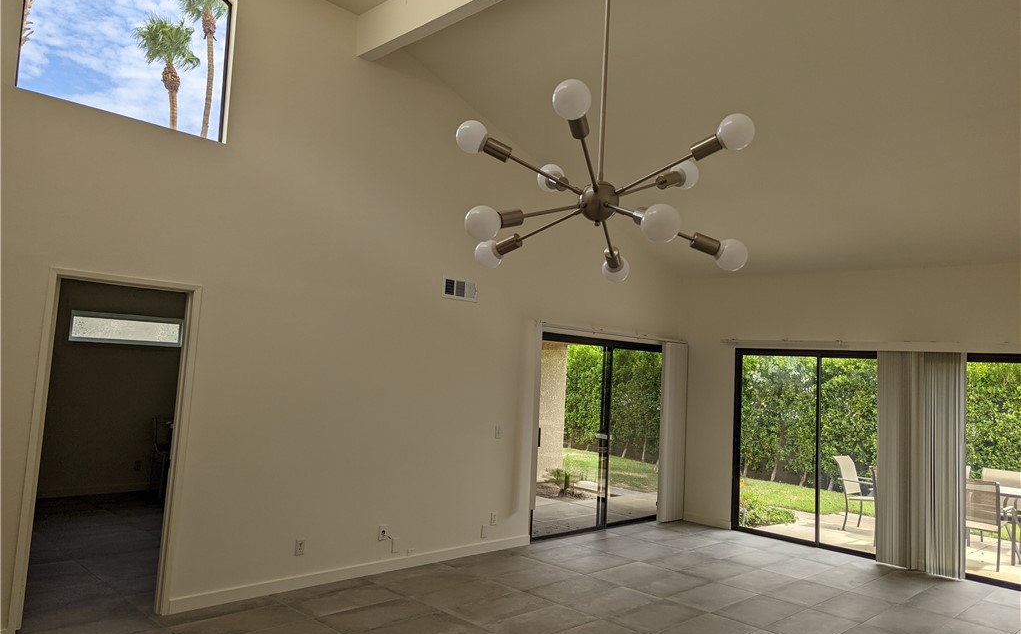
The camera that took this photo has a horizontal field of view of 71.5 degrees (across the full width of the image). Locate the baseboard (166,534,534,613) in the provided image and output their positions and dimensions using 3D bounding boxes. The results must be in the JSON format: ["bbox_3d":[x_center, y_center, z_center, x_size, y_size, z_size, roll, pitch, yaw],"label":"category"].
[{"bbox_3d":[-0.959,1.967,5.576,0.016,0.085,3.313,-1,-6,45],"label":"baseboard"}]

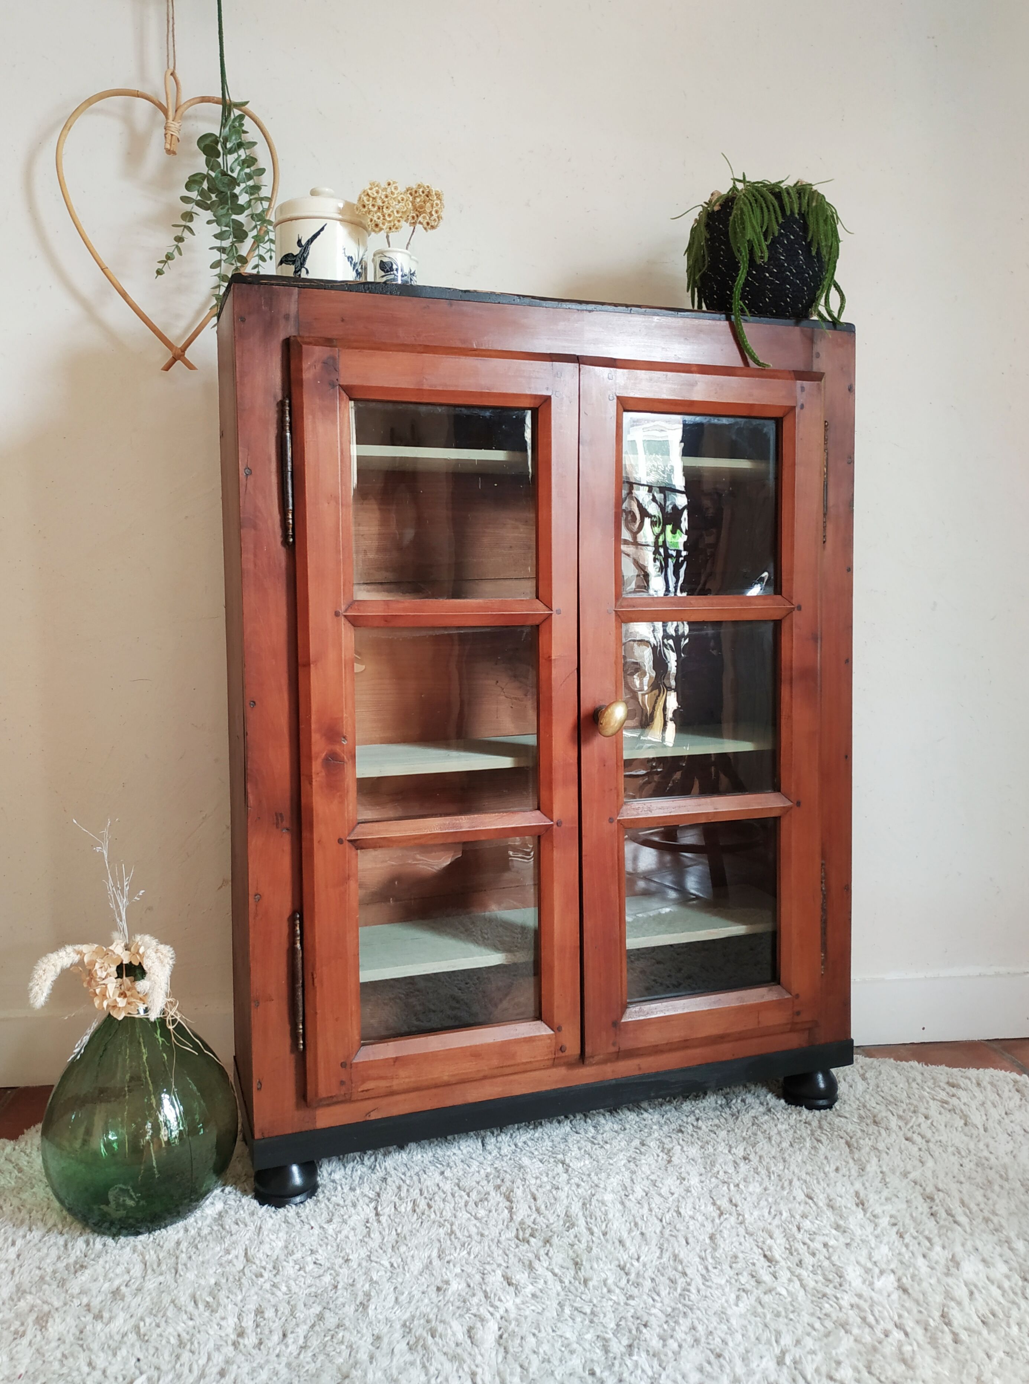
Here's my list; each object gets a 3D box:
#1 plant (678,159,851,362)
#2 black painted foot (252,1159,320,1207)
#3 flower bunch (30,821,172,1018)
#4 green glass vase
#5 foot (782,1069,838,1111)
[{"bbox_3d":[0.378,-0.644,1.451,0.238,0.286,0.224,0,4,0],"label":"plant"},{"bbox_3d":[-0.320,0.666,1.340,0.087,0.065,0.087,-2,5,-18],"label":"black painted foot"},{"bbox_3d":[-0.517,0.287,1.199,0.183,0.251,0.132,-2,4,-24],"label":"flower bunch"},{"bbox_3d":[-0.472,0.497,1.210,0.231,0.321,0.231,-2,4,-22],"label":"green glass vase"},{"bbox_3d":[0.463,0.599,1.494,0.080,0.060,0.080,-2,4,-18],"label":"foot"}]

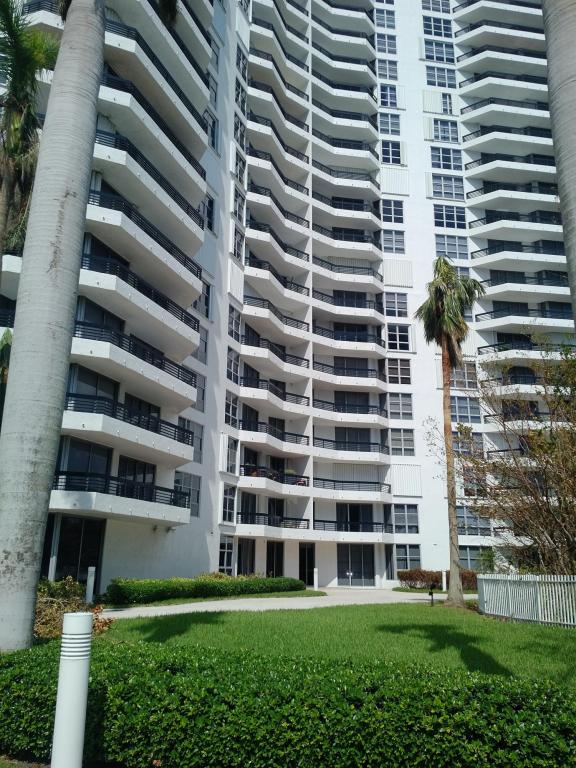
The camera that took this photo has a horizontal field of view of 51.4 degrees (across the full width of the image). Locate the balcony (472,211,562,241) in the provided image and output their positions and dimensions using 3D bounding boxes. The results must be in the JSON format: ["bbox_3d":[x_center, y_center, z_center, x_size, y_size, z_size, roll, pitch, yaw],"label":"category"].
[{"bbox_3d":[18.907,-12.764,49.073,7.914,1.218,2.215,0,-16,3],"label":"balcony"}]

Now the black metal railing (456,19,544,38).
[{"bbox_3d":[20.178,-33.151,56.875,8.365,0.620,1.953,3,-16,-9],"label":"black metal railing"}]

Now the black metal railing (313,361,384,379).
[{"bbox_3d":[4.666,-0.783,44.225,6.546,0.609,1.128,6,-18,-19],"label":"black metal railing"}]

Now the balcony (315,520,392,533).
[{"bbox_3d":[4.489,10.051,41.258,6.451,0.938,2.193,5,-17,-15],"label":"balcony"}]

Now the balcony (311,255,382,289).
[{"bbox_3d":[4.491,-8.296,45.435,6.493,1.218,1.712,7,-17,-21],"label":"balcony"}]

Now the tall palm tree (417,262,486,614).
[{"bbox_3d":[7.148,1.399,25.090,3.012,14.908,3.012,1,-16,0],"label":"tall palm tree"}]

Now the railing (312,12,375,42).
[{"bbox_3d":[4.892,-29.947,51.169,6.521,0.598,0.755,8,-17,-23],"label":"railing"}]

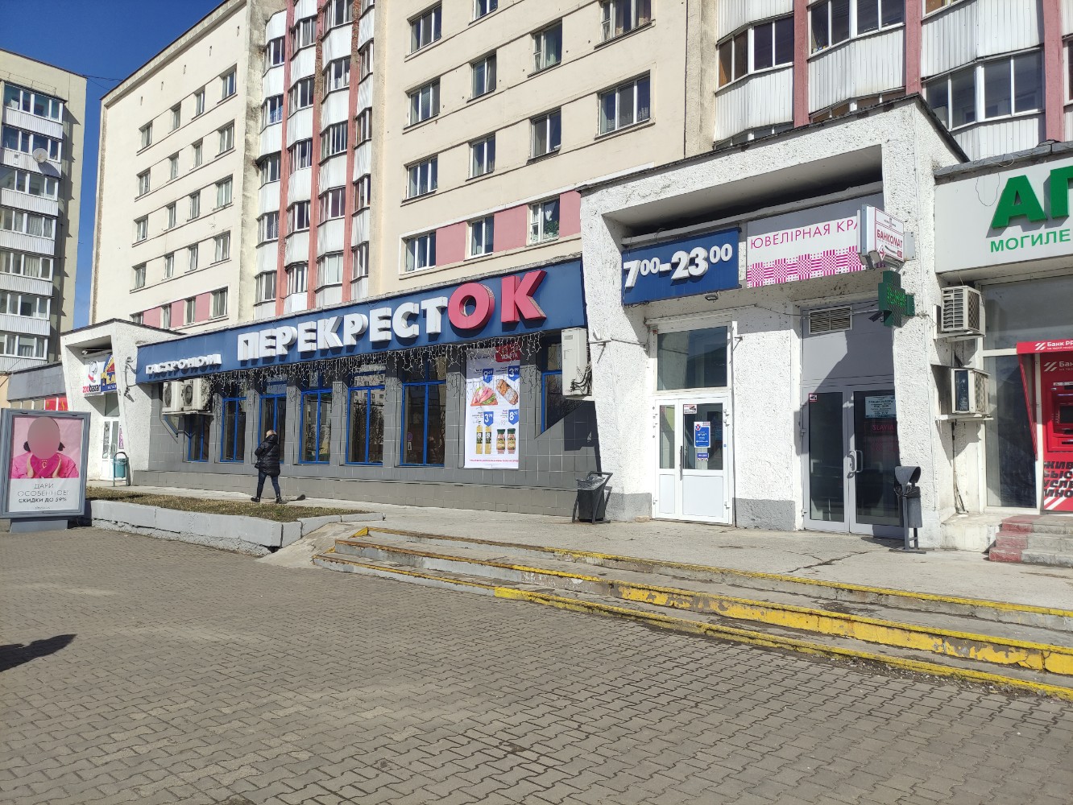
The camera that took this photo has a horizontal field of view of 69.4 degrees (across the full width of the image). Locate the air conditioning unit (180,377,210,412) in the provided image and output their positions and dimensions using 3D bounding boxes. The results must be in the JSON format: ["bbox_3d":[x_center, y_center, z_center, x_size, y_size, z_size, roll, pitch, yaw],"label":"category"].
[{"bbox_3d":[-10.419,-0.231,23.785,1.050,0.926,0.306,-3,-6,42],"label":"air conditioning unit"}]

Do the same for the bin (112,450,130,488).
[{"bbox_3d":[-14.345,2.308,26.763,0.325,1.146,0.458,-3,-6,42],"label":"bin"}]

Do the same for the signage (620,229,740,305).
[{"bbox_3d":[2.454,-2.305,13.360,2.300,1.000,0.150,-3,-6,42],"label":"signage"}]

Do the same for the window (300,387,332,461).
[{"bbox_3d":[-5.687,0.594,20.145,1.547,2.025,0.134,-3,-6,42],"label":"window"}]

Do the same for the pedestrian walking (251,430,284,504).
[{"bbox_3d":[-6.233,1.480,17.942,0.680,1.660,0.500,-3,-5,38],"label":"pedestrian walking"}]

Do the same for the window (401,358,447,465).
[{"bbox_3d":[-2.493,0.197,17.330,1.566,2.445,0.134,-3,-6,42],"label":"window"}]

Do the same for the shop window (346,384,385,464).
[{"bbox_3d":[-4.318,0.608,19.843,1.700,2.000,0.120,-3,-6,41],"label":"shop window"}]

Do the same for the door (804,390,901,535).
[{"bbox_3d":[4.811,0.886,11.880,1.480,2.270,0.100,-3,-6,42],"label":"door"}]

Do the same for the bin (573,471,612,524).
[{"bbox_3d":[0.952,1.591,13.014,0.497,0.840,0.544,-3,-6,42],"label":"bin"}]

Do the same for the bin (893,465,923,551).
[{"bbox_3d":[4.728,1.343,9.839,0.363,1.059,0.363,-3,-6,42],"label":"bin"}]

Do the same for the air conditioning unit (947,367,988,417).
[{"bbox_3d":[5.595,-0.112,9.979,0.270,0.555,0.740,-3,-6,42],"label":"air conditioning unit"}]

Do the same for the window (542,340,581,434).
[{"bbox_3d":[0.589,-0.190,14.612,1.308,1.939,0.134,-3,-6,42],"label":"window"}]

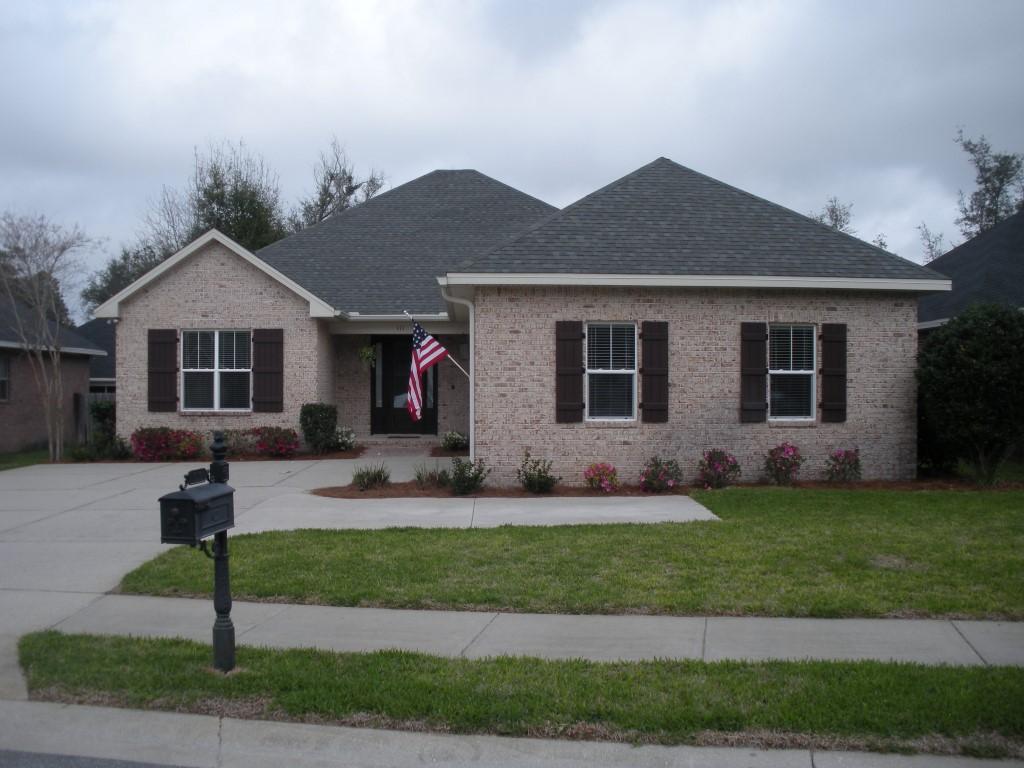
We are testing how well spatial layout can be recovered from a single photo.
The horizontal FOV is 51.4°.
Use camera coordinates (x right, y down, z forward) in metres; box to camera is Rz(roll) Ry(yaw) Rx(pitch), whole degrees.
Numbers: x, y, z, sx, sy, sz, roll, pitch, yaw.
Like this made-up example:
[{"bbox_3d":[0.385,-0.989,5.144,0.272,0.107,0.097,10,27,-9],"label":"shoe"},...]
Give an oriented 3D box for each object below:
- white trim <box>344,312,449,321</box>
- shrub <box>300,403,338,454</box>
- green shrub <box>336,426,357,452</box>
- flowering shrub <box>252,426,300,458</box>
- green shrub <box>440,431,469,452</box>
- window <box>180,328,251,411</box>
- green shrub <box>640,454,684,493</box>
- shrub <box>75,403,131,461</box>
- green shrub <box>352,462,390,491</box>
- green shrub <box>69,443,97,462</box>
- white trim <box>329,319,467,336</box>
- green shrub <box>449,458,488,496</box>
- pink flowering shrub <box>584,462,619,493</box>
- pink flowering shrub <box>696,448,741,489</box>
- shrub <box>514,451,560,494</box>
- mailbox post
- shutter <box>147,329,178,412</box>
[{"bbox_3d":[-2.548,-1.498,23.700,2.330,0.160,0.140,0,0,-3],"label":"white trim"},{"bbox_3d":[-3.525,0.815,19.500,0.660,0.920,0.660,0,0,-4],"label":"shrub"},{"bbox_3d":[-3.764,1.250,24.000,0.550,0.561,0.520,0,0,-3],"label":"green shrub"},{"bbox_3d":[-4.279,1.063,19.350,0.850,0.570,0.700,0,0,-4],"label":"flowering shrub"},{"bbox_3d":[-1.139,1.139,21.100,0.540,0.420,0.500,0,0,-4],"label":"green shrub"},{"bbox_3d":[-5.504,-0.244,19.820,1.310,1.520,0.090,0,0,-4],"label":"window"},{"bbox_3d":[2.176,1.294,15.500,0.660,0.522,0.580,0,0,-3],"label":"green shrub"},{"bbox_3d":[-7.442,0.847,19.400,0.950,1.080,0.850,0,0,-4],"label":"shrub"},{"bbox_3d":[-2.078,1.368,15.750,0.540,0.400,0.500,0,0,-4],"label":"green shrub"},{"bbox_3d":[-7.663,1.222,19.000,0.480,0.340,0.420,0,0,-4],"label":"green shrub"},{"bbox_3d":[-2.333,-1.151,21.700,2.800,0.290,0.200,0,0,-4],"label":"white trim"},{"bbox_3d":[-0.609,1.298,15.250,0.550,0.505,0.500,0,0,-3],"label":"green shrub"},{"bbox_3d":[1.313,1.347,15.450,0.520,0.416,0.460,0,0,-3],"label":"pink flowering shrub"},{"bbox_3d":[3.112,1.274,16.050,0.640,0.590,0.580,0,0,-4],"label":"pink flowering shrub"},{"bbox_3d":[0.357,1.266,15.500,0.630,0.568,0.550,0,0,-3],"label":"shrub"},{"bbox_3d":[-1.700,0.955,5.880,0.220,1.370,0.620,0,0,9],"label":"mailbox post"},{"bbox_3d":[-6.472,-0.244,19.720,0.550,1.540,0.060,0,0,-4],"label":"shutter"}]

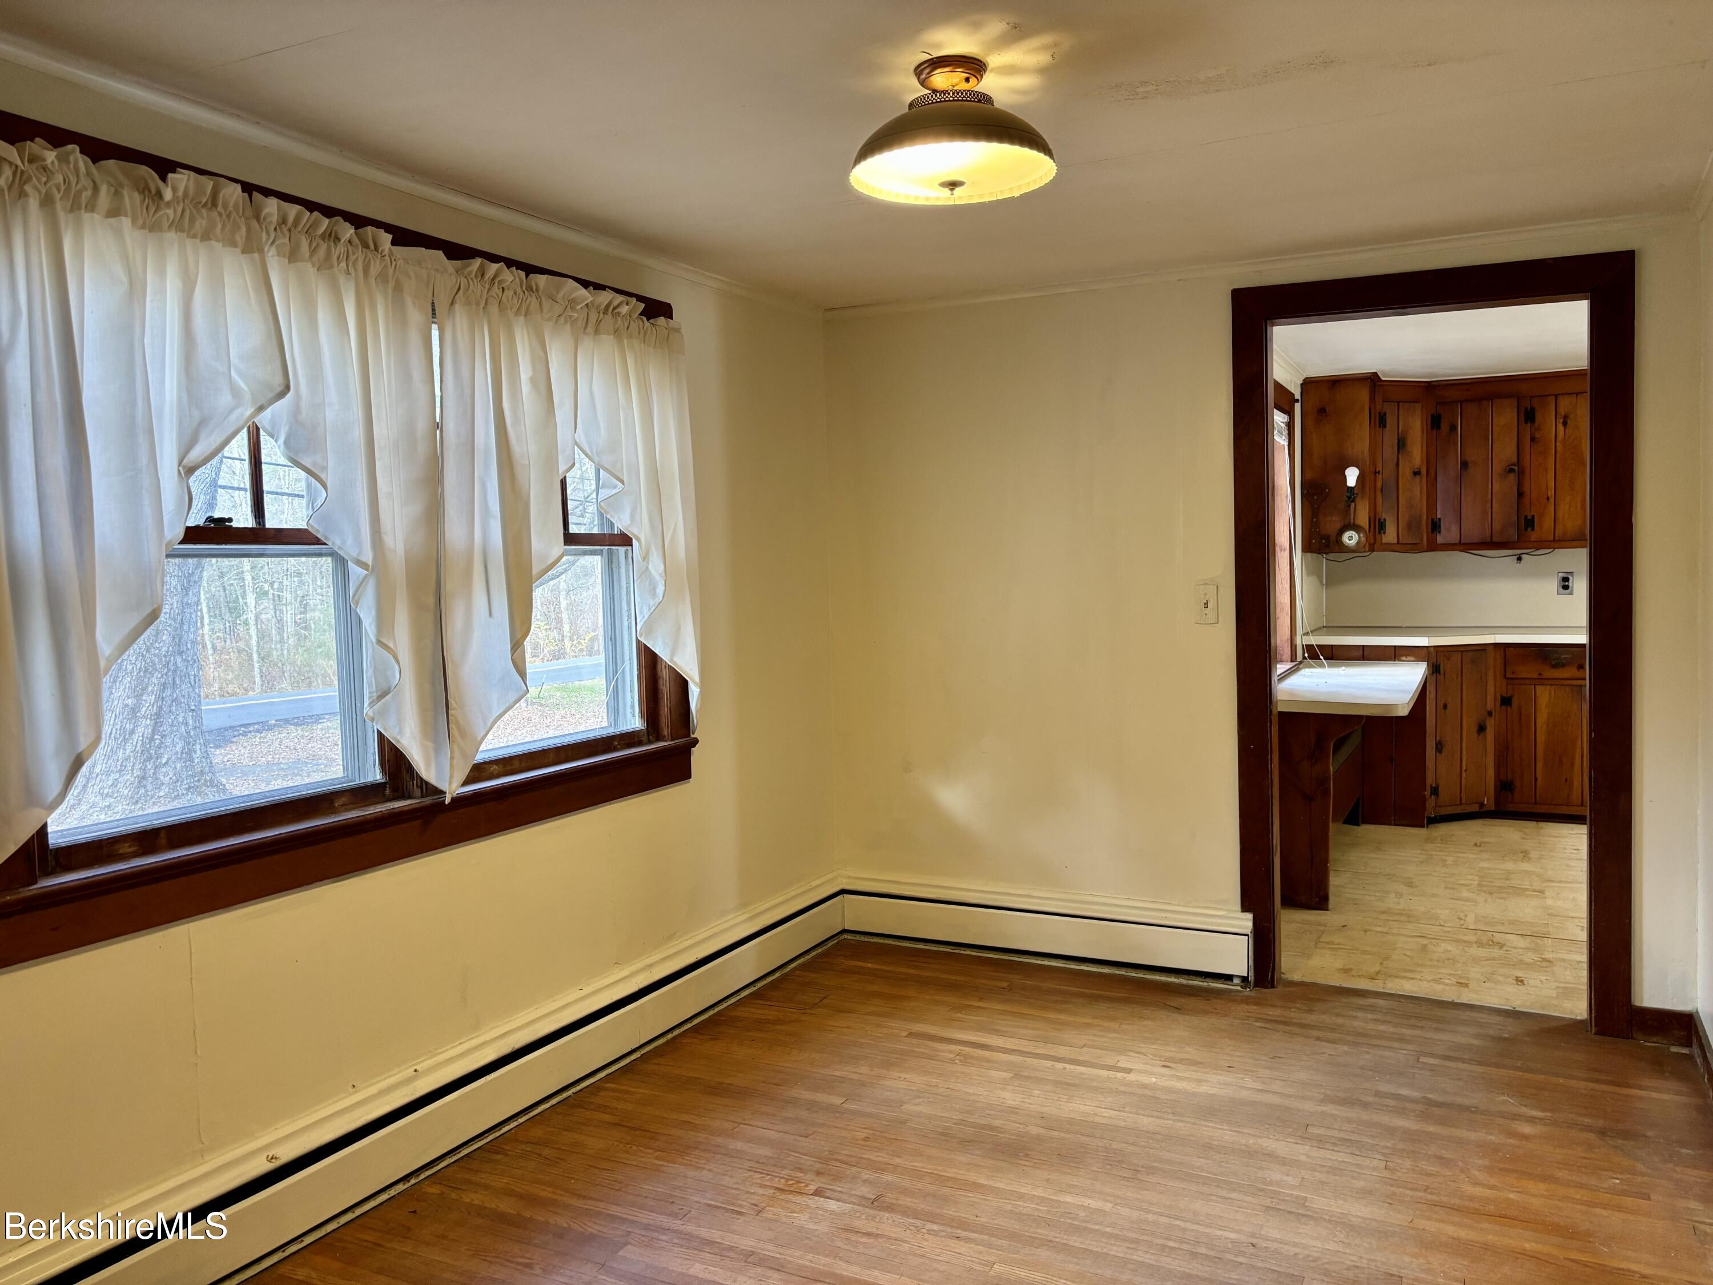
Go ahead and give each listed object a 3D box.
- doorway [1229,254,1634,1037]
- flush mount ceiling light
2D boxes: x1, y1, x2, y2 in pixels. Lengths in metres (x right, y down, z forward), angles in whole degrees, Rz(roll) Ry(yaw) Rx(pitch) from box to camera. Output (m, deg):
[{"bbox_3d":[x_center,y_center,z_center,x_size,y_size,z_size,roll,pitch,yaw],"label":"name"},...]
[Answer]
[{"bbox_3d":[1.628,0.011,3.697,1.032,2.104,0.140,0,3,27],"label":"doorway"},{"bbox_3d":[0.172,-0.905,2.283,0.362,0.218,0.362,-1,3,0],"label":"flush mount ceiling light"}]

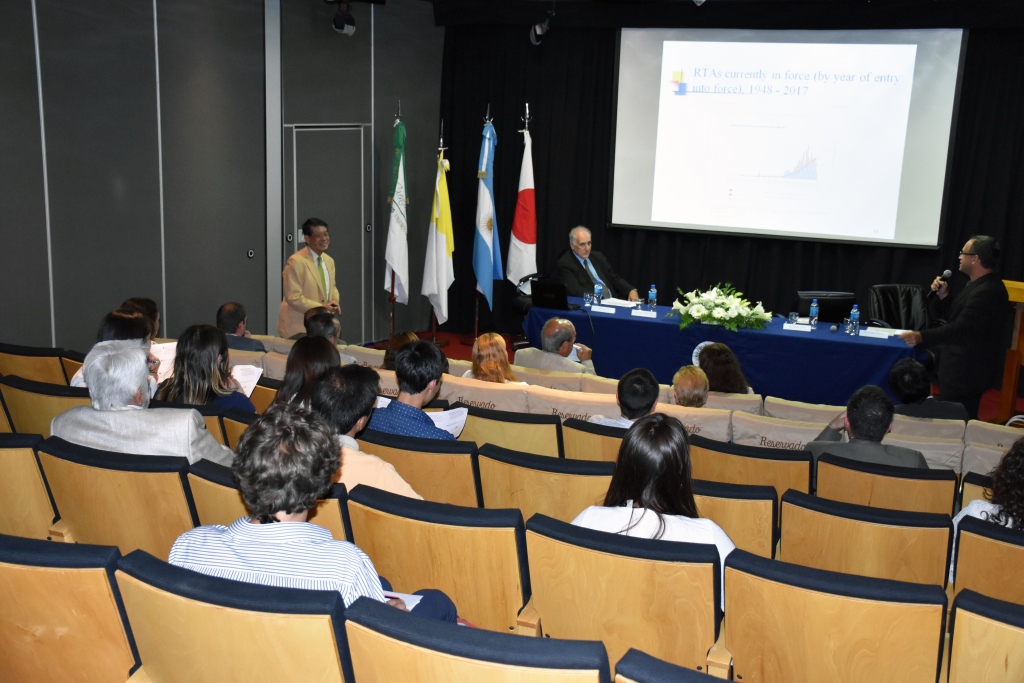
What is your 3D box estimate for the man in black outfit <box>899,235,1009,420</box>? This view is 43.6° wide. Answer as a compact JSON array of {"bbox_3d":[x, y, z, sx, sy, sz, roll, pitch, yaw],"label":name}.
[{"bbox_3d":[2.926,0.124,8.547,0.720,1.628,0.520,7,14,20],"label":"man in black outfit"}]

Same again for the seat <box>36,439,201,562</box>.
[{"bbox_3d":[-1.083,0.725,4.100,0.540,0.930,0.600,7,14,20],"label":"seat"}]

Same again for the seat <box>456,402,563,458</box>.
[{"bbox_3d":[0.055,0.689,5.902,0.540,0.900,0.600,7,15,22],"label":"seat"}]

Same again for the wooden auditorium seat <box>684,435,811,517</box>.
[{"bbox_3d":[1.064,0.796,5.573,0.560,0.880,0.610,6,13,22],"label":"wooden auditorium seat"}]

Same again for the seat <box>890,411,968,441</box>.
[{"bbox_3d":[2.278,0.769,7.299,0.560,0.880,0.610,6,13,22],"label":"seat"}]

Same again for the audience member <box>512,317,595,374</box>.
[{"bbox_3d":[0.274,0.403,7.993,0.540,1.188,0.780,12,17,38],"label":"audience member"}]

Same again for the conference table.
[{"bbox_3d":[1.556,0.210,9.612,2.821,0.760,0.660,6,13,22],"label":"conference table"}]

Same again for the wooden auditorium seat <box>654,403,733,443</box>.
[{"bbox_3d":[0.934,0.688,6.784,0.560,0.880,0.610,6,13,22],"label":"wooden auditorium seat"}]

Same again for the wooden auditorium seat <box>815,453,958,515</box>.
[{"bbox_3d":[1.554,0.854,5.311,0.540,0.900,0.630,7,15,22],"label":"wooden auditorium seat"}]

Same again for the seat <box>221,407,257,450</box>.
[{"bbox_3d":[-0.781,0.664,5.177,0.540,0.900,0.630,7,15,22],"label":"seat"}]

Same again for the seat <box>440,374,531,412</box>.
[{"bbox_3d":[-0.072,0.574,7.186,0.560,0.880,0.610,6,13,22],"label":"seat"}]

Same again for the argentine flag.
[{"bbox_3d":[-0.226,-1.143,11.795,0.230,1.746,0.190,6,13,22],"label":"argentine flag"}]

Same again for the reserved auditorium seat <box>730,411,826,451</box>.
[{"bbox_3d":[1.395,0.767,6.439,0.540,0.900,0.600,7,15,22],"label":"reserved auditorium seat"}]

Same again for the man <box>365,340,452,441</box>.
[{"bbox_3d":[-0.252,0.536,5.069,0.500,1.214,0.820,7,15,22],"label":"man"}]

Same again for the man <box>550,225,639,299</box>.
[{"bbox_3d":[0.644,-0.277,10.640,0.660,1.297,0.800,0,14,-7],"label":"man"}]

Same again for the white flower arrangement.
[{"bbox_3d":[1.570,-0.265,9.733,0.720,0.290,0.400,7,14,20],"label":"white flower arrangement"}]

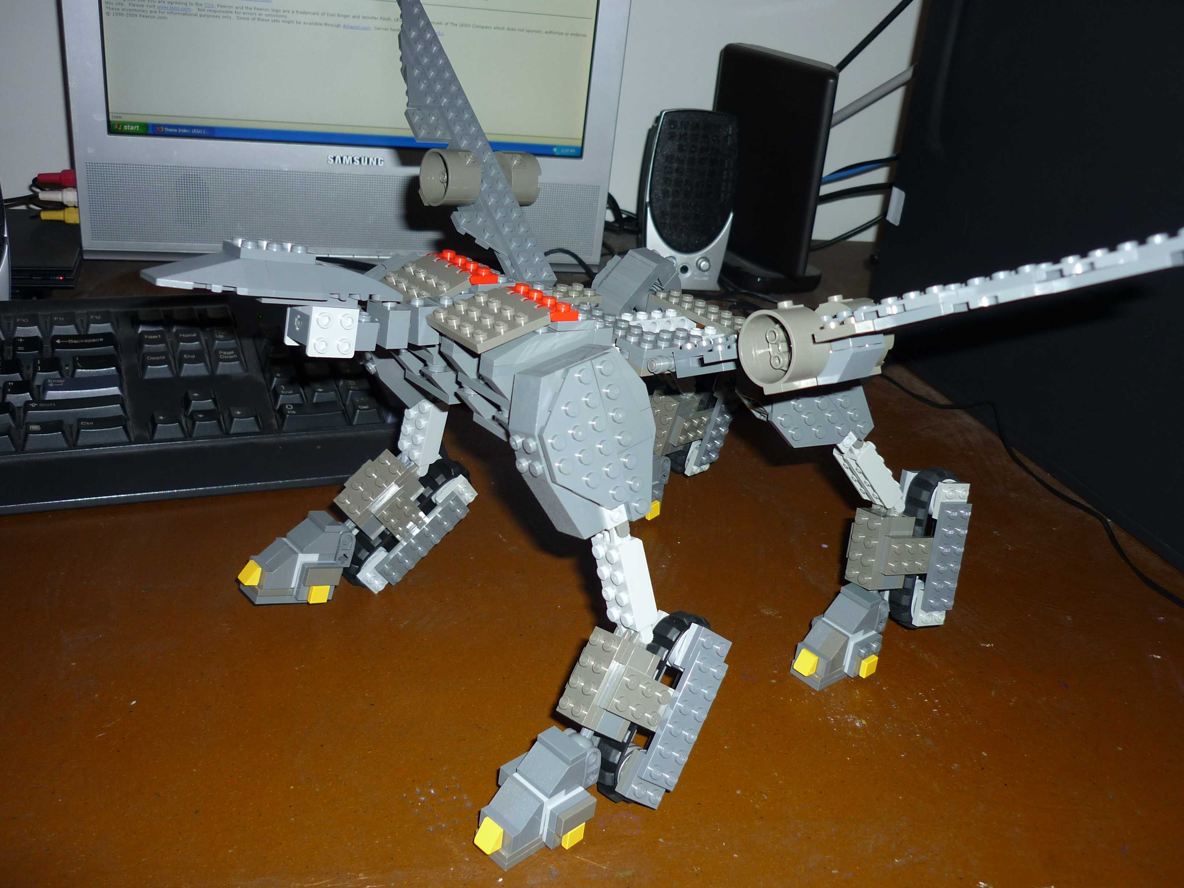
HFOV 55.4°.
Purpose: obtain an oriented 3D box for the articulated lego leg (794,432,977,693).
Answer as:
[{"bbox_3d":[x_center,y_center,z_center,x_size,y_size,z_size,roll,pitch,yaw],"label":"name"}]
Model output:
[{"bbox_3d":[0.128,0.049,0.482,0.080,0.110,0.044,-16,33,-40],"label":"articulated lego leg"}]

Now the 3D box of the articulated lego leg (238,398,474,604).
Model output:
[{"bbox_3d":[-0.100,0.023,0.496,0.104,0.101,0.048,-5,27,-22],"label":"articulated lego leg"}]

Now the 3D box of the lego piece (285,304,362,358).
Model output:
[{"bbox_3d":[-0.085,-0.037,0.358,0.017,0.017,0.018,-1,18,-39],"label":"lego piece"}]

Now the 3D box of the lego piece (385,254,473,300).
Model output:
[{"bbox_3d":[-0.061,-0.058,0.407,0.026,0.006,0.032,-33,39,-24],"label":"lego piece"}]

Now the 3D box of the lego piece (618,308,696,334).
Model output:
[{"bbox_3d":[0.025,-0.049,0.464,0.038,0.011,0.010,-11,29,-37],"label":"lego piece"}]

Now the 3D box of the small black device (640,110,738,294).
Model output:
[{"bbox_3d":[0.089,-0.227,1.017,0.079,0.160,0.080,2,25,-8],"label":"small black device"}]

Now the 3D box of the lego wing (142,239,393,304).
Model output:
[{"bbox_3d":[-0.099,-0.054,0.340,0.072,0.013,0.035,-4,21,-42],"label":"lego wing"}]

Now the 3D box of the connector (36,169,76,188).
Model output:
[{"bbox_3d":[-0.429,-0.213,0.905,0.033,0.013,0.013,-1,26,-15],"label":"connector"}]

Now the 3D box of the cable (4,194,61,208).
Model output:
[{"bbox_3d":[-0.456,-0.198,0.920,0.049,0.012,0.018,11,25,11],"label":"cable"}]

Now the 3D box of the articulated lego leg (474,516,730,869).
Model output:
[{"bbox_3d":[0.009,0.081,0.382,0.044,0.112,0.096,27,32,38],"label":"articulated lego leg"}]

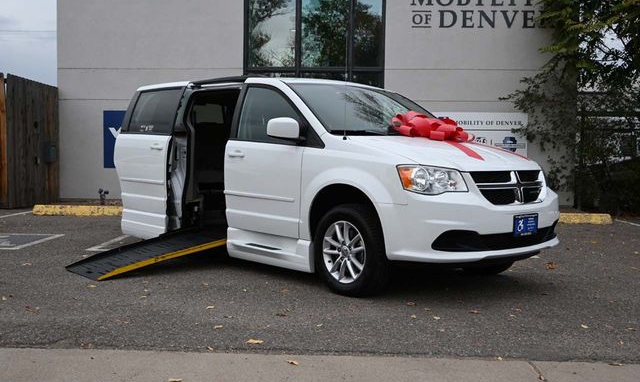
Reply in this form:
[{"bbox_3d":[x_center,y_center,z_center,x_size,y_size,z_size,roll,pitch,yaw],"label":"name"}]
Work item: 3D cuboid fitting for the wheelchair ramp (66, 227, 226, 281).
[{"bbox_3d":[-1.520,0.544,5.904,1.420,0.110,0.730,-14,12,-39],"label":"wheelchair ramp"}]

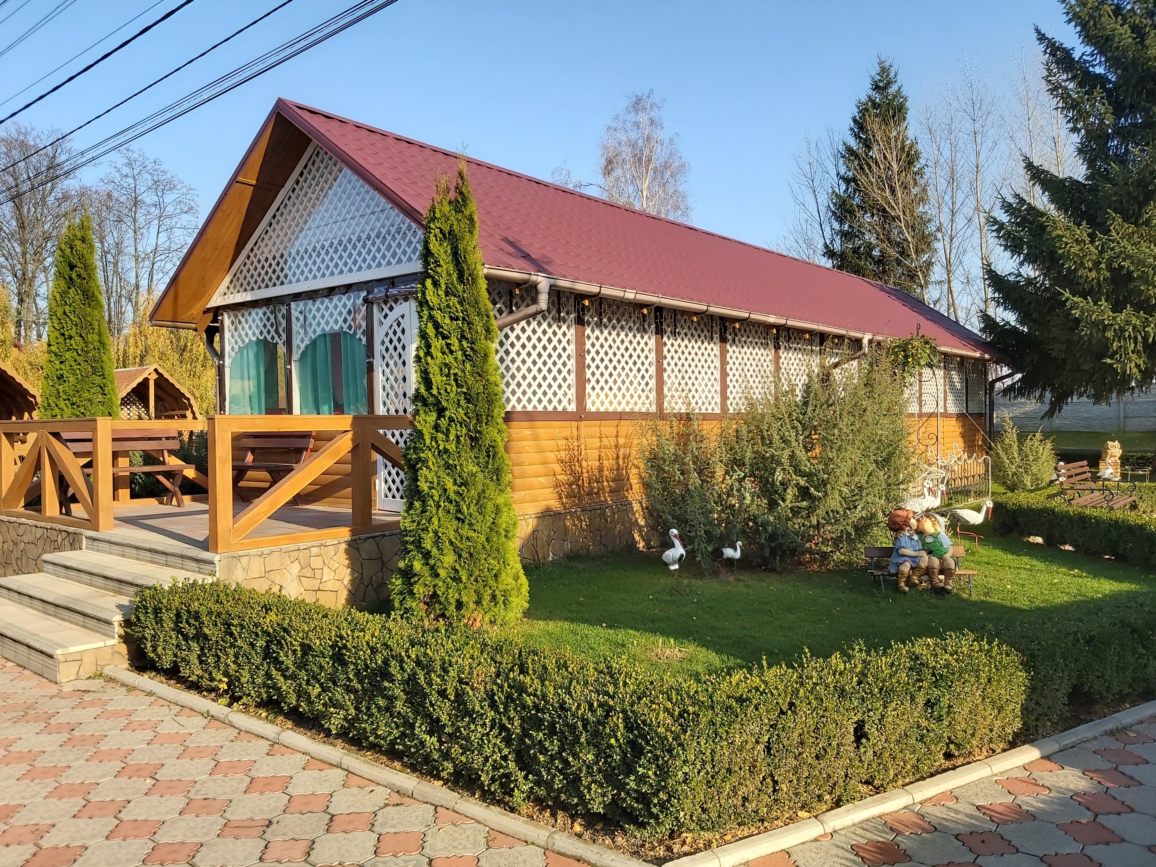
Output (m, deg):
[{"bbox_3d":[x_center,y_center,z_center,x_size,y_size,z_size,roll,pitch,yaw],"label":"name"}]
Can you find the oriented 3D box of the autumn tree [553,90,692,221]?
[{"bbox_3d":[1.733,-6.115,33.000,5.600,13.940,5.600,1,1,39],"label":"autumn tree"}]

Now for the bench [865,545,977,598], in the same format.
[{"bbox_3d":[2.986,1.194,7.629,0.870,0.410,0.350,0,1,3],"label":"bench"}]

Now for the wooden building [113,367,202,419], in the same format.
[{"bbox_3d":[-10.214,-0.142,19.863,2.600,2.790,2.150,1,1,41],"label":"wooden building"}]

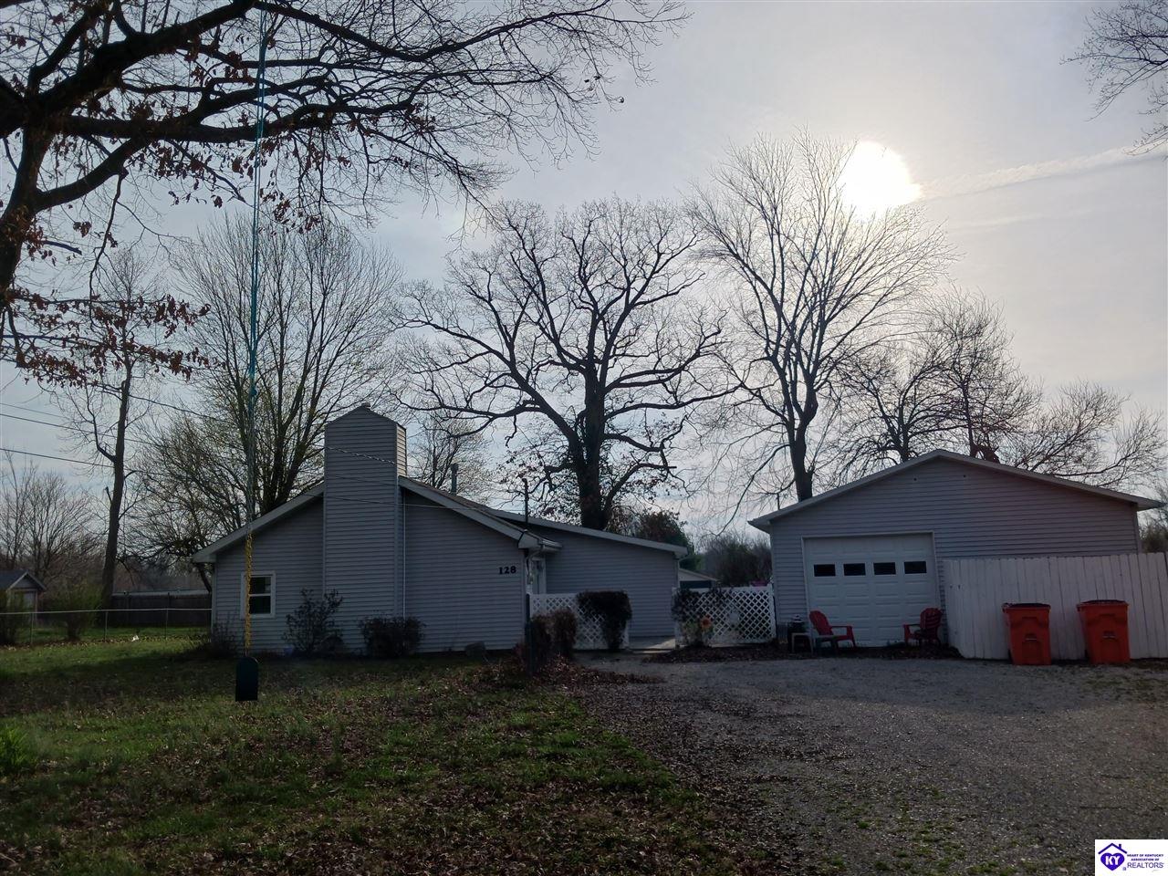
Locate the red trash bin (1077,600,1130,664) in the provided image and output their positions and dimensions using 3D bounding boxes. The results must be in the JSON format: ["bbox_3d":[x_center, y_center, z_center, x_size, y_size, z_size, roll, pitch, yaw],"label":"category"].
[{"bbox_3d":[8.663,3.235,15.200,0.630,1.060,0.720,-5,-10,15],"label":"red trash bin"}]

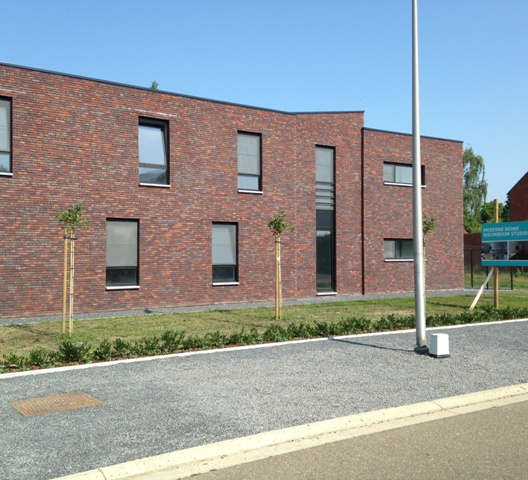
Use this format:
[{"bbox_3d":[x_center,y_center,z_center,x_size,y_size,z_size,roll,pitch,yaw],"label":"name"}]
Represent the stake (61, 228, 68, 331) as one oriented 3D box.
[{"bbox_3d":[-4.148,0.853,12.723,0.065,2.174,0.065,1,-2,0],"label":"stake"}]

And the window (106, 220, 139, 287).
[{"bbox_3d":[-4.014,0.374,17.357,0.995,1.932,0.140,1,-1,-37],"label":"window"}]

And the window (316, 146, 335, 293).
[{"bbox_3d":[2.287,-0.748,22.632,0.934,5.470,0.140,1,-1,-34],"label":"window"}]

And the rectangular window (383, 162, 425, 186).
[{"bbox_3d":[5.649,-2.591,24.545,2.257,0.895,0.150,1,-1,-31],"label":"rectangular window"}]

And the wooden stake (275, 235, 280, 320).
[{"bbox_3d":[0.329,0.923,15.047,0.070,2.119,0.070,0,-1,0],"label":"wooden stake"}]

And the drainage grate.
[{"bbox_3d":[-2.314,1.836,6.794,0.870,0.040,0.700,1,-1,-37],"label":"drainage grate"}]

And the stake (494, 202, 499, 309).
[{"bbox_3d":[5.795,0.396,15.175,0.078,2.820,0.078,1,-1,-36],"label":"stake"}]

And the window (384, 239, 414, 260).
[{"bbox_3d":[5.649,0.411,24.482,2.268,0.880,0.150,1,-1,-31],"label":"window"}]

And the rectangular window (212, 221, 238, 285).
[{"bbox_3d":[-1.240,0.413,19.467,0.983,1.945,0.140,1,-1,-37],"label":"rectangular window"}]

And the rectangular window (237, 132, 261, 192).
[{"bbox_3d":[-0.473,-2.550,20.101,0.971,1.957,0.140,1,-1,-37],"label":"rectangular window"}]

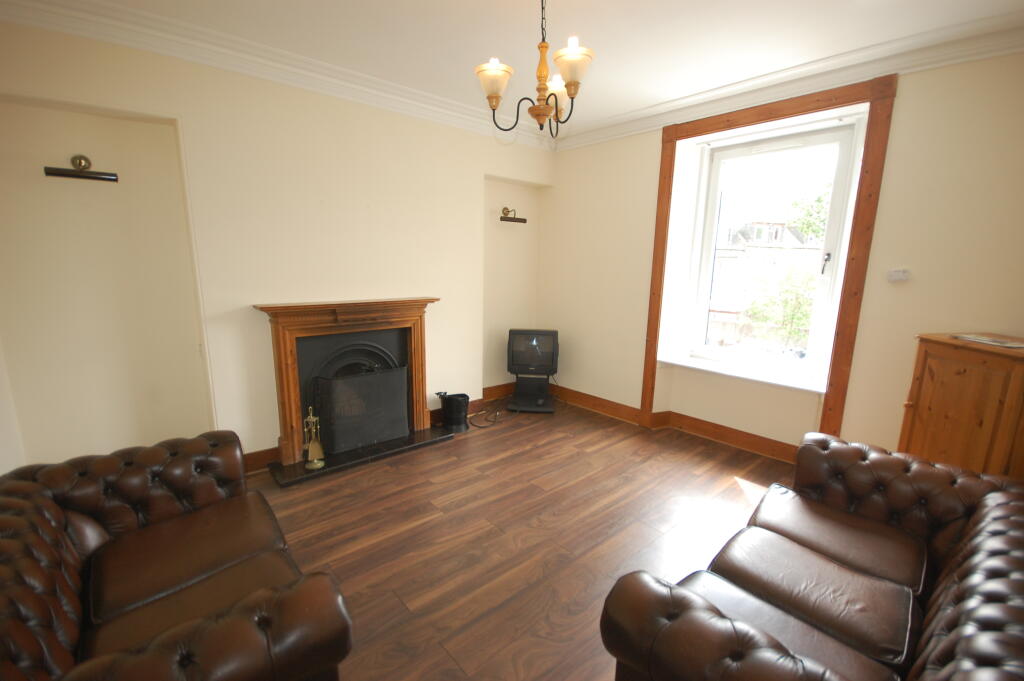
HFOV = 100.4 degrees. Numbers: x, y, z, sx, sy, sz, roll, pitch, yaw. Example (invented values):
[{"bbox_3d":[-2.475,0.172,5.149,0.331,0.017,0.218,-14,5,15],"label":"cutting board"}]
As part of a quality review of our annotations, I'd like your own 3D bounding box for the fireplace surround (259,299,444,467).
[{"bbox_3d":[-1.212,0.276,3.421,1.361,1.176,0.191,-8,14,-40],"label":"fireplace surround"}]

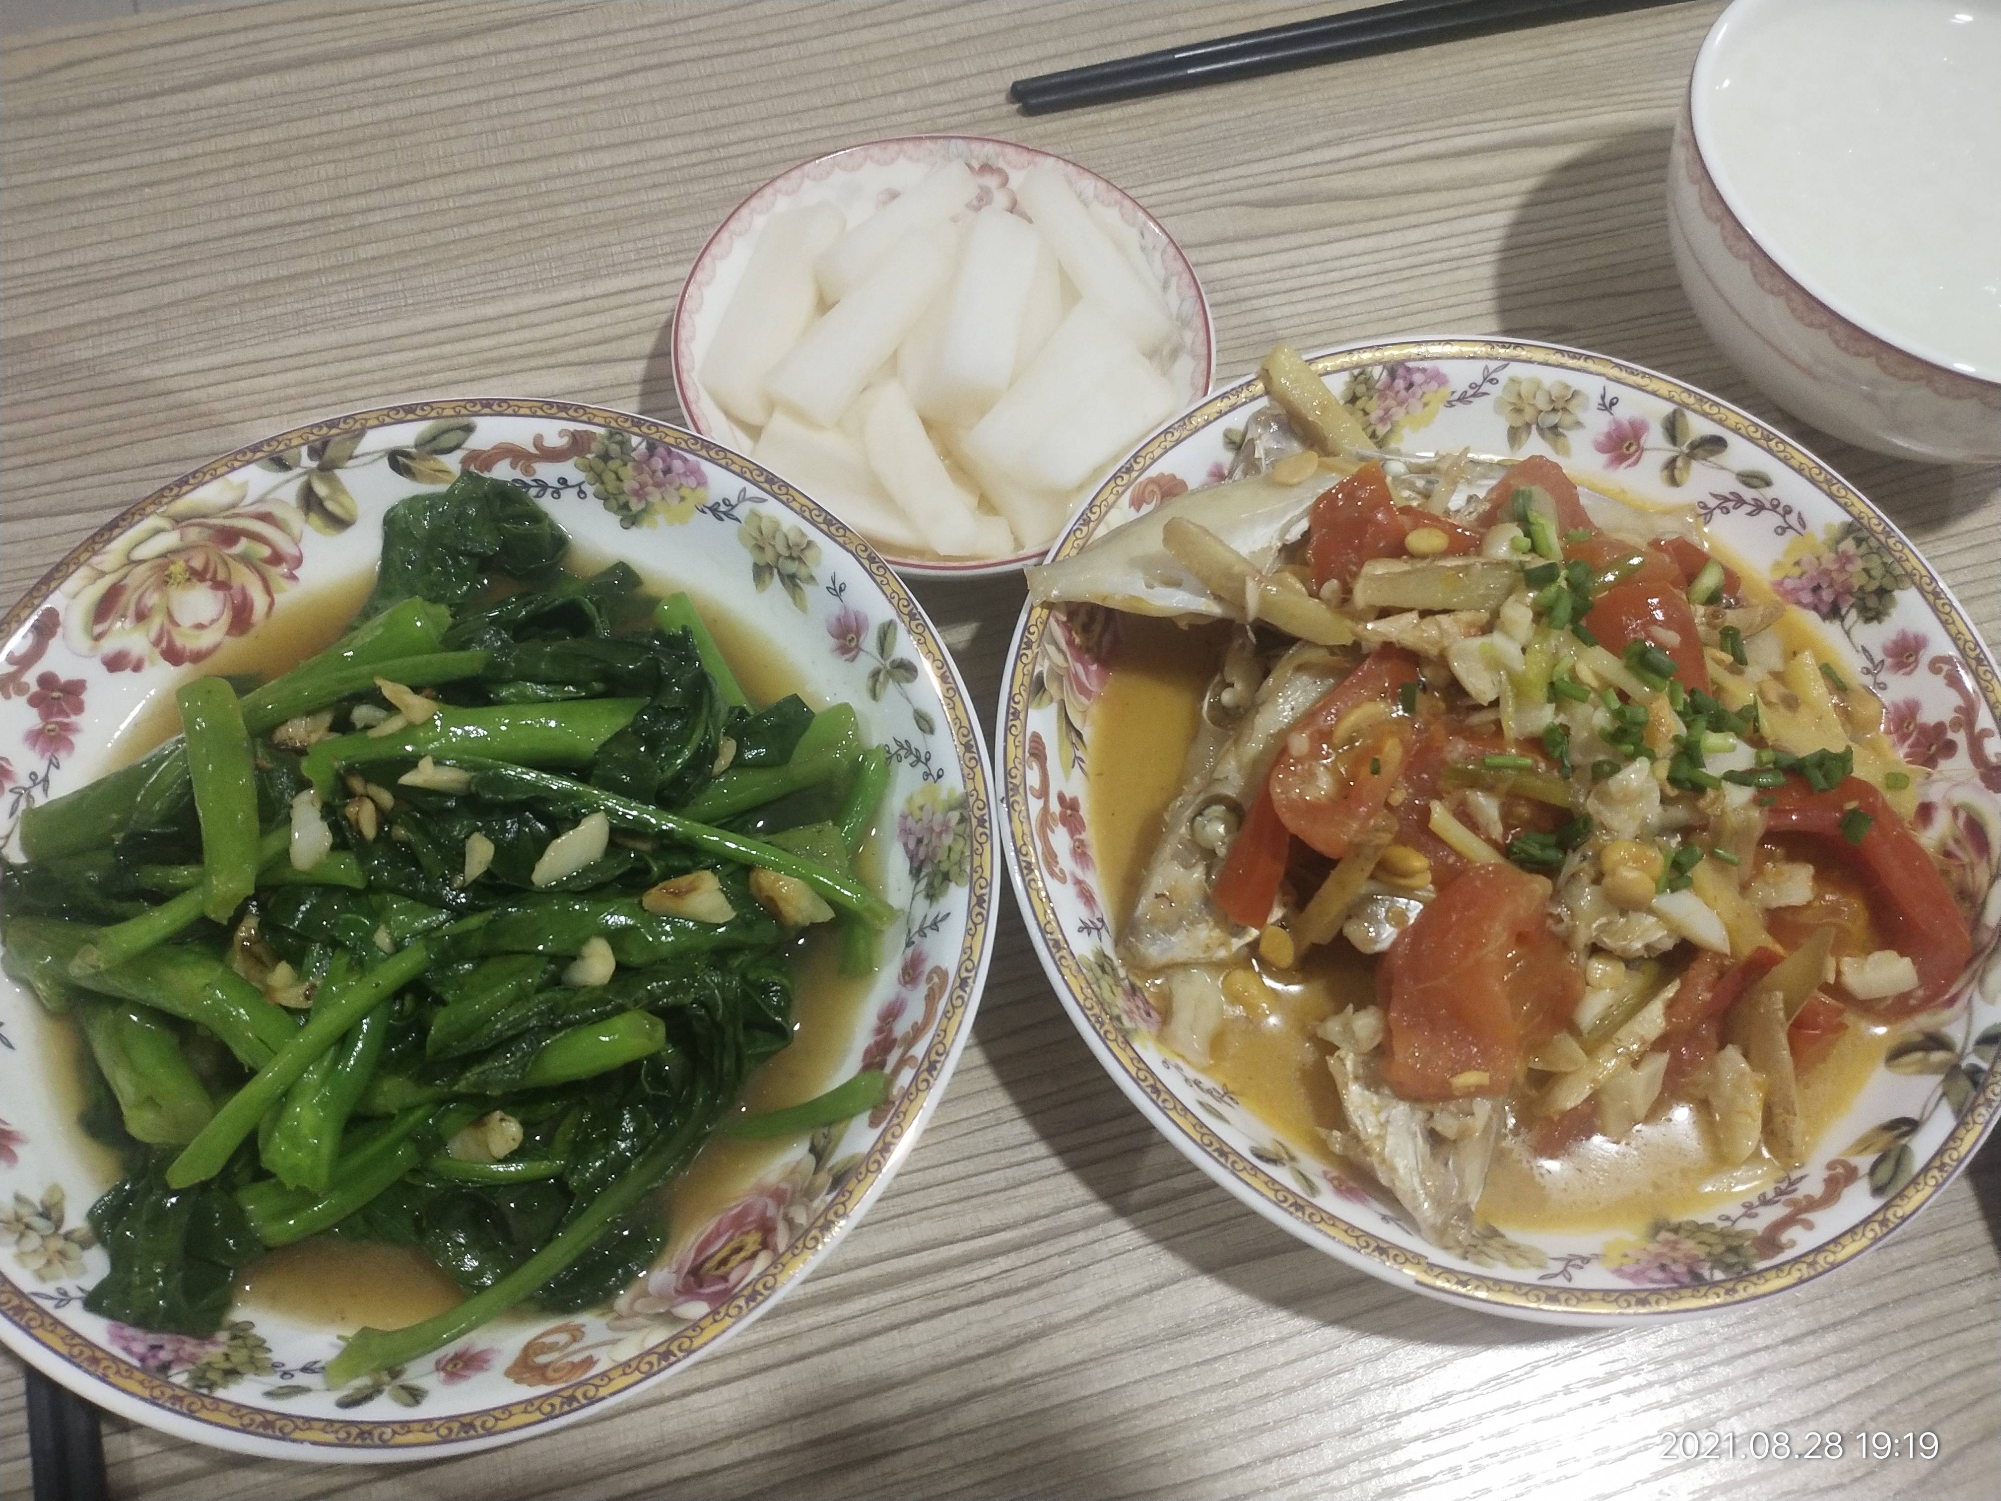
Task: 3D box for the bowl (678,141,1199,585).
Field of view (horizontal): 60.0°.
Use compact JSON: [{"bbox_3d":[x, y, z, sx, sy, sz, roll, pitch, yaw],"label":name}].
[{"bbox_3d":[-0.012,-0.080,0.372,0.113,0.027,0.113,0,65,0],"label":"bowl"}]

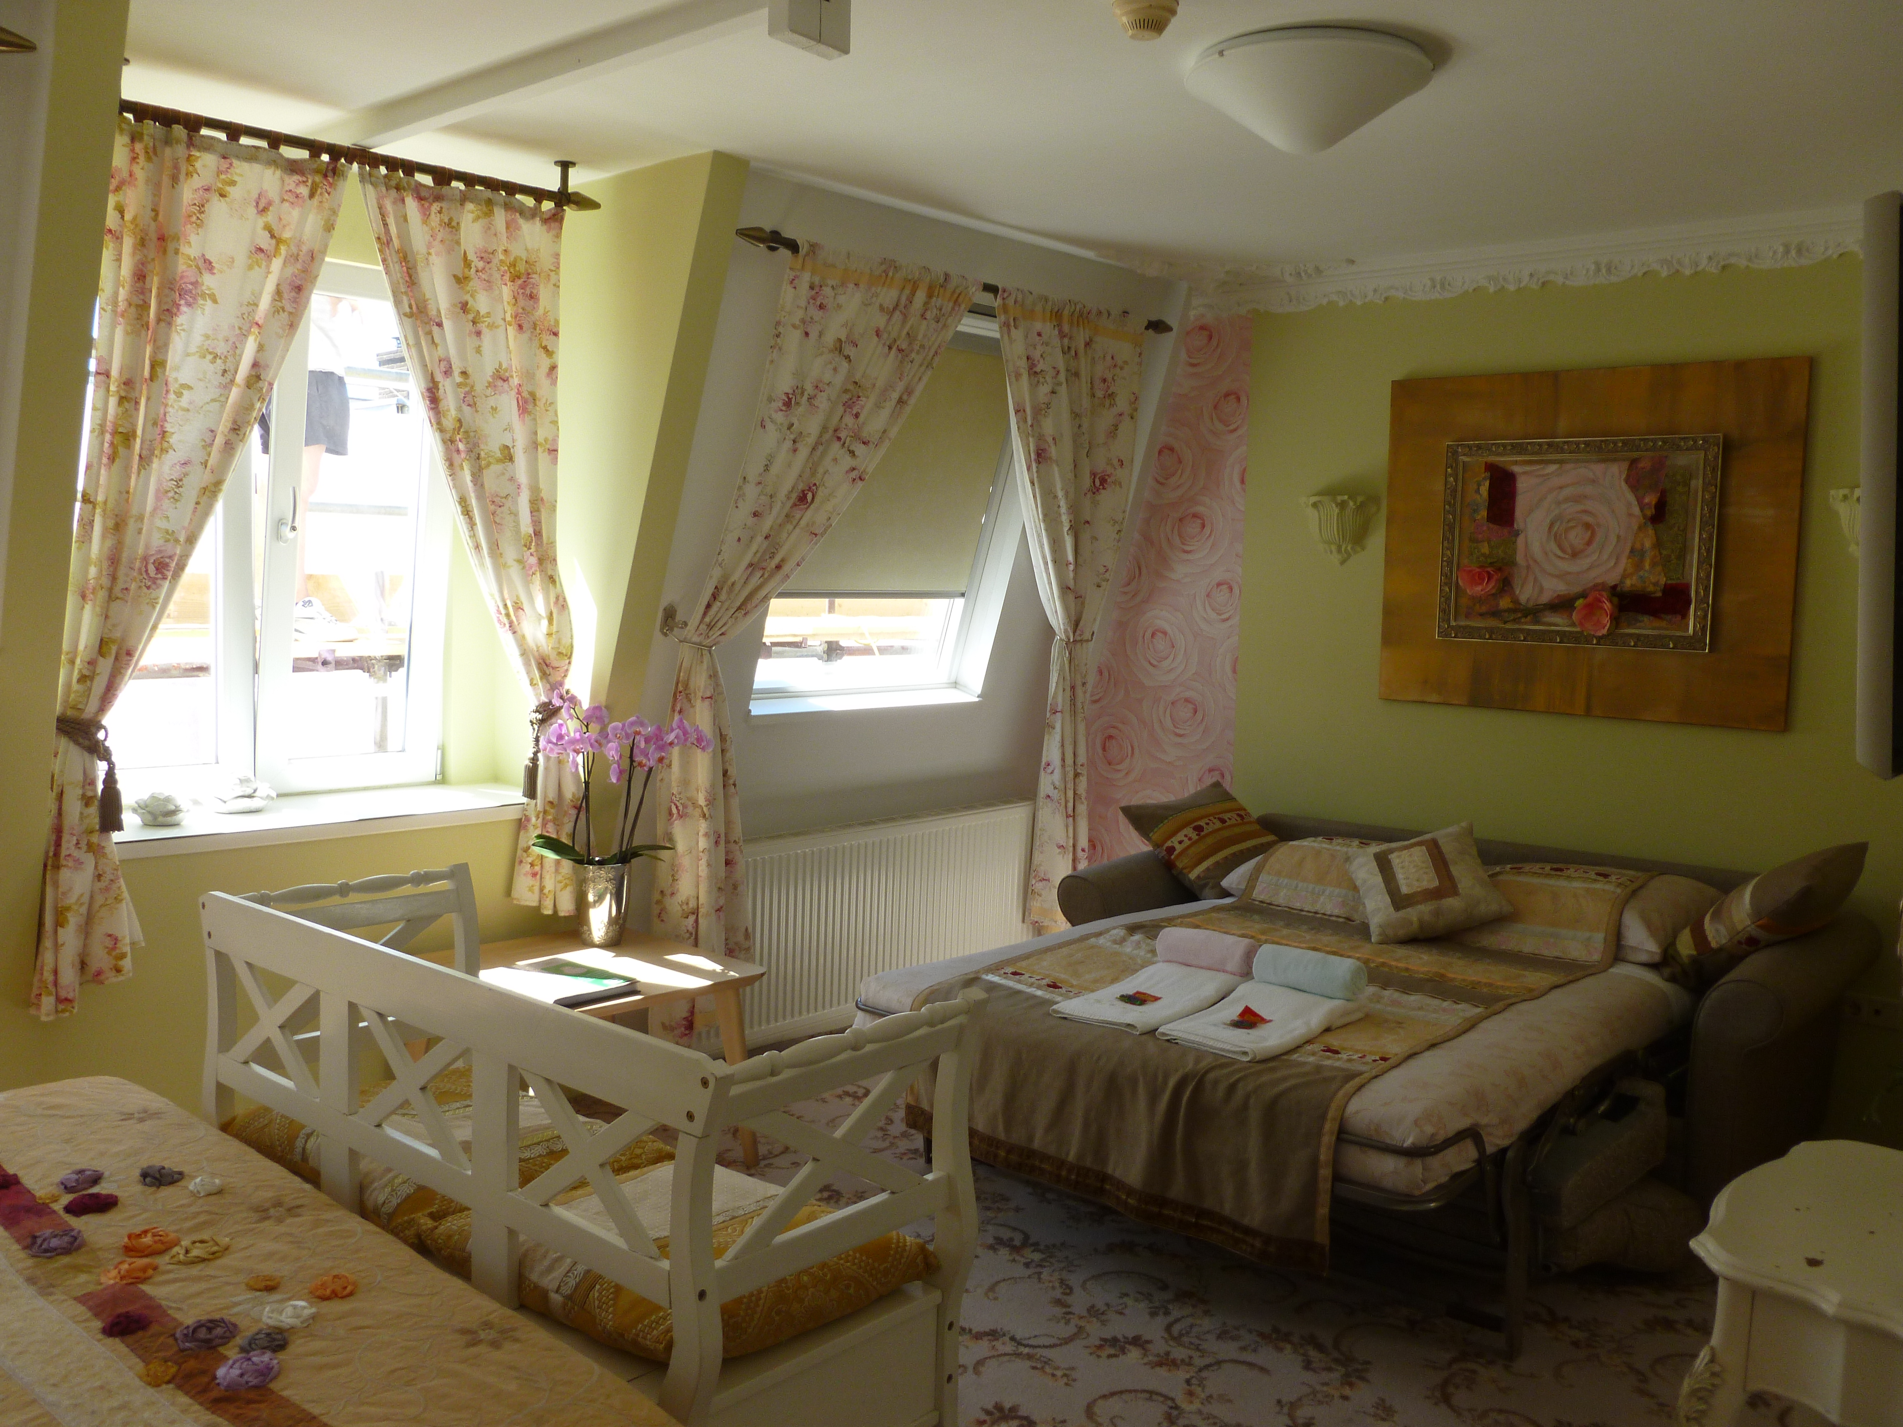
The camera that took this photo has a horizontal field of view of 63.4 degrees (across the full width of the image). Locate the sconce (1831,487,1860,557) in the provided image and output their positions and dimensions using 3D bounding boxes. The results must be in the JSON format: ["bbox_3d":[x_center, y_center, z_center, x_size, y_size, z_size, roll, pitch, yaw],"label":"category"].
[{"bbox_3d":[2.423,-0.487,4.015,0.240,0.210,0.120,6,7,40],"label":"sconce"}]

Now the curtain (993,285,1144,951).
[{"bbox_3d":[0.319,-0.254,5.041,0.340,2.070,0.850,6,7,43],"label":"curtain"}]

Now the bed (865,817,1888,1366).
[{"bbox_3d":[1.013,0.765,3.937,1.980,0.700,2.020,6,7,40],"label":"bed"}]

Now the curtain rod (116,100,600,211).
[{"bbox_3d":[-1.323,-1.294,3.483,0.060,0.110,1.237,6,7,43],"label":"curtain rod"}]

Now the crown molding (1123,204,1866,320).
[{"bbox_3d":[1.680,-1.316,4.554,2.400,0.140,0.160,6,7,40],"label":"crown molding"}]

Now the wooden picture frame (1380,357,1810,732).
[{"bbox_3d":[1.844,-0.499,4.544,1.180,1.005,0.055,6,10,40],"label":"wooden picture frame"}]

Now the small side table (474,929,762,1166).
[{"bbox_3d":[-0.980,0.904,3.979,0.700,0.500,0.700,7,8,44],"label":"small side table"}]

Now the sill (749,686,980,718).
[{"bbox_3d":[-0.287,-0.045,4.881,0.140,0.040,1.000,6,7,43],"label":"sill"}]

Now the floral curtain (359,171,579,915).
[{"bbox_3d":[-1.165,-0.360,3.762,0.160,1.770,0.550,7,8,44],"label":"floral curtain"}]

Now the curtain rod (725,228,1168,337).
[{"bbox_3d":[0.098,-1.233,4.461,0.090,0.060,1.830,7,8,44],"label":"curtain rod"}]

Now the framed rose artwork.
[{"bbox_3d":[1.820,-0.500,4.512,0.785,0.600,0.055,6,10,40],"label":"framed rose artwork"}]

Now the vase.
[{"bbox_3d":[-0.892,0.487,3.915,0.130,0.186,0.130,0,6,-12],"label":"vase"}]

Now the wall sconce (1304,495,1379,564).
[{"bbox_3d":[1.255,-0.591,4.997,0.240,0.210,0.120,6,7,40],"label":"wall sconce"}]

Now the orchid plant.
[{"bbox_3d":[-0.835,0.162,3.895,0.446,0.436,0.280,0,6,-12],"label":"orchid plant"}]

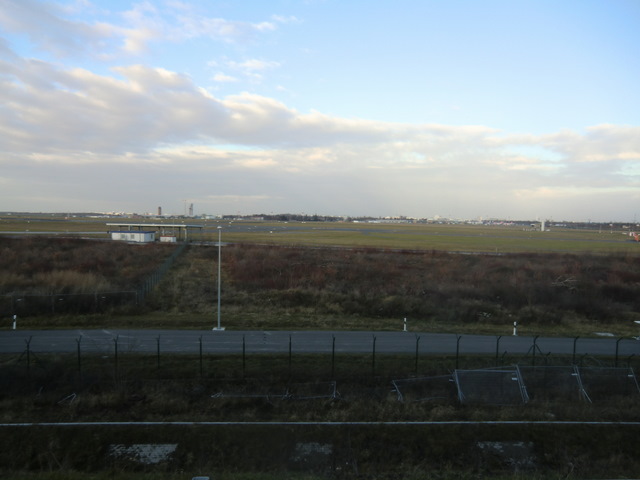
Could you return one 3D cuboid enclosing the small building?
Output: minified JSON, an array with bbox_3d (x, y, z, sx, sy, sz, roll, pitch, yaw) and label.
[{"bbox_3d":[-63.100,-1.190,149.500,12.400,3.300,6.300,1,3,10],"label":"small building"}]

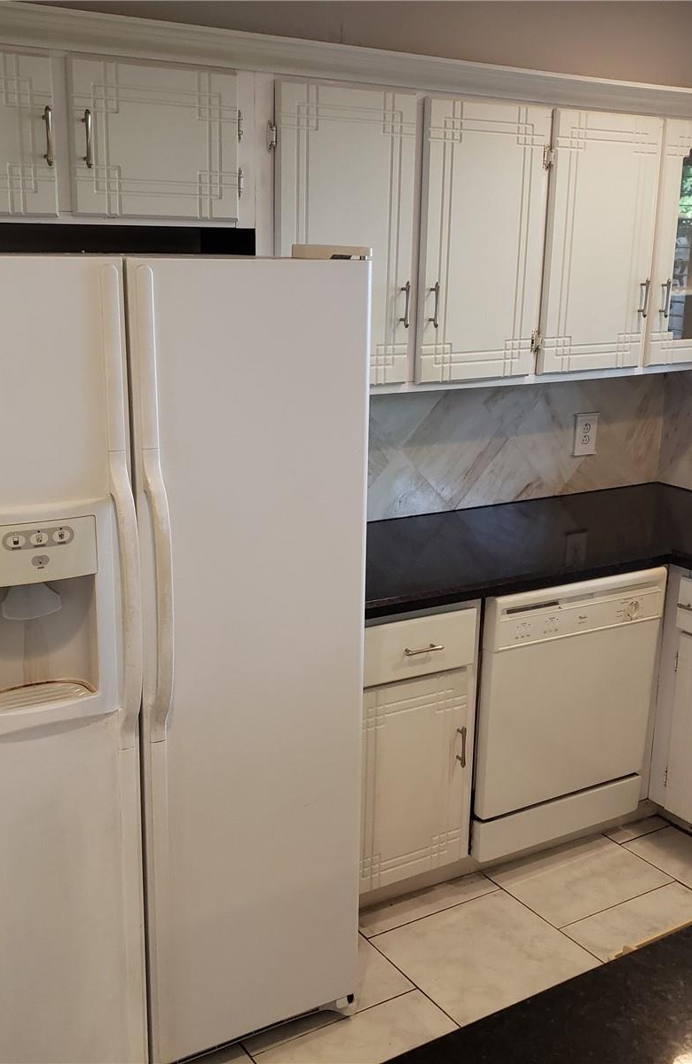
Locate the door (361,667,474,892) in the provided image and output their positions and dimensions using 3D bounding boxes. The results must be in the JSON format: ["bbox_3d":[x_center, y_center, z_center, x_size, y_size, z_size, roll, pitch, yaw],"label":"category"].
[{"bbox_3d":[0.164,0.639,2.727,0.336,0.560,0.025,-8,17,-29],"label":"door"}]

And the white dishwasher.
[{"bbox_3d":[0.478,0.451,3.188,0.597,0.789,0.620,-8,17,-29],"label":"white dishwasher"}]

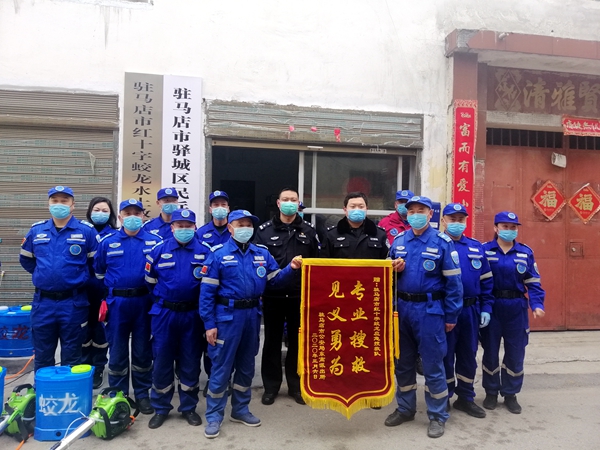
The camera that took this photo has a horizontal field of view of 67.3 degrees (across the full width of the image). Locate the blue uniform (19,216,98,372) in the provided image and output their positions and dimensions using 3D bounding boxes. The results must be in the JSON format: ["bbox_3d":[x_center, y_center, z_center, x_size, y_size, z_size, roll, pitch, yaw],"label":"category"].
[{"bbox_3d":[-1.800,0.675,3.360,0.590,1.461,0.350,1,0,-23],"label":"blue uniform"}]

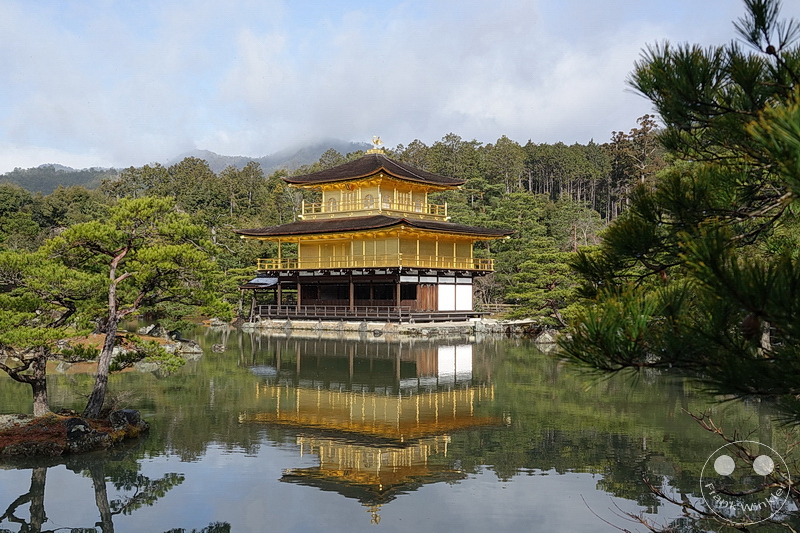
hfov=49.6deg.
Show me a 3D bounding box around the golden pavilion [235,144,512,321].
[{"bbox_3d":[-1.922,-2.604,64.757,16.500,13.100,13.100,-1,-2,40],"label":"golden pavilion"}]

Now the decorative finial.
[{"bbox_3d":[-1.862,-9.037,64.915,0.950,1.270,0.980,-1,-2,40],"label":"decorative finial"}]

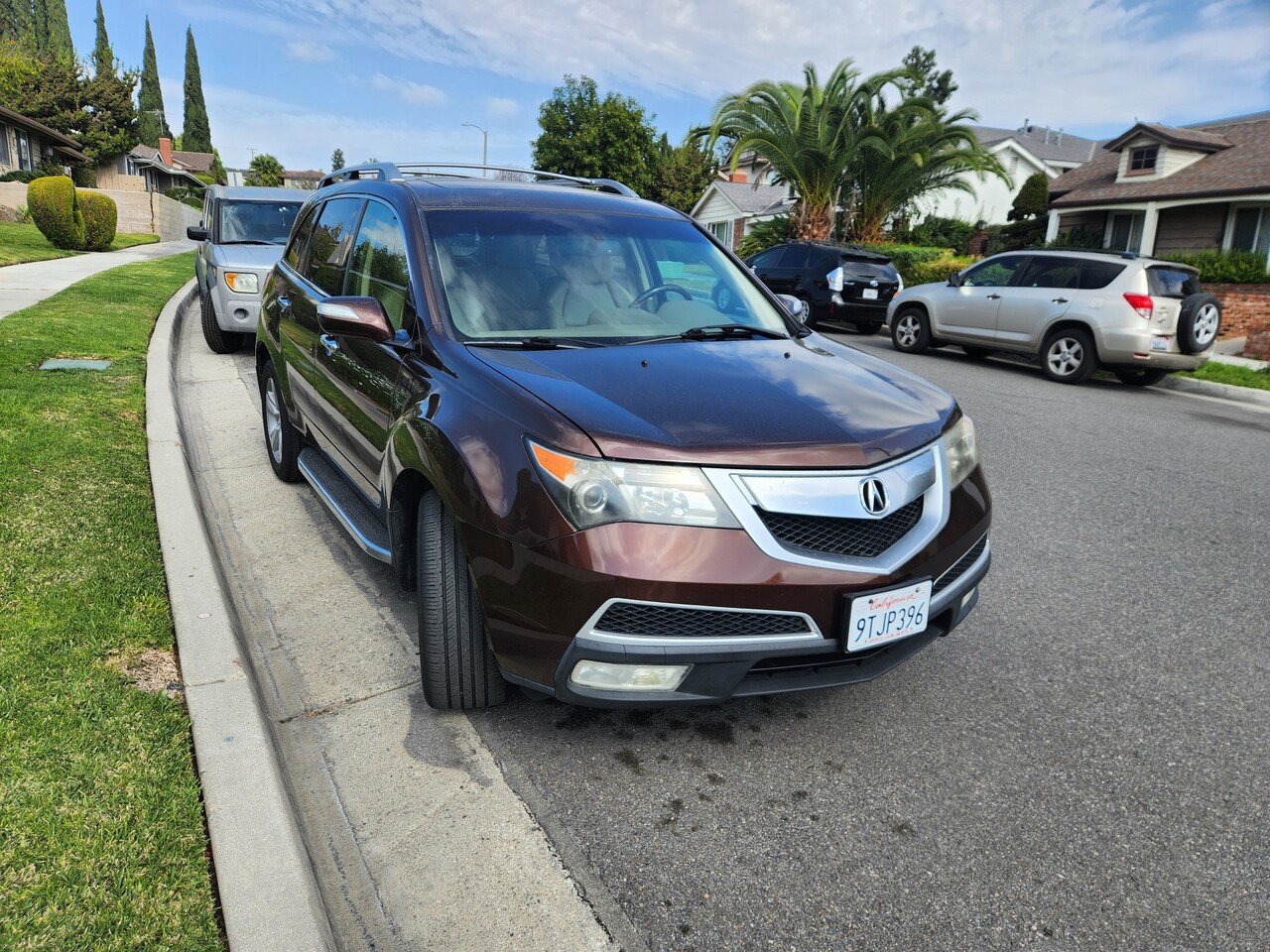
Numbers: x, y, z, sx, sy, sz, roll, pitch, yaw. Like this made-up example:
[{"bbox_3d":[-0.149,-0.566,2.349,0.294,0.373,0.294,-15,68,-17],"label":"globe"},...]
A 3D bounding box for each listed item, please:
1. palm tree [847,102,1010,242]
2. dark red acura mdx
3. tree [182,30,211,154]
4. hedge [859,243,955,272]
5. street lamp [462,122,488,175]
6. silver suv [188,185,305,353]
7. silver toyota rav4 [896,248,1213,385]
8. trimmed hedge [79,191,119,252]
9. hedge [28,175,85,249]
[{"bbox_3d":[7.753,-8.340,24.645,5.200,4.865,5.200,8,16,17],"label":"palm tree"},{"bbox_3d":[-0.535,-0.564,4.156,2.030,1.740,4.870,-7,18,-29],"label":"dark red acura mdx"},{"bbox_3d":[-31.079,-24.962,59.639,2.000,12.273,2.000,-6,18,-30],"label":"tree"},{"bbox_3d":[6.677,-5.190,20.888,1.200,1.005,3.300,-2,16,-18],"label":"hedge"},{"bbox_3d":[-12.538,-22.847,66.131,1.900,8.936,0.350,2,15,-1],"label":"street lamp"},{"bbox_3d":[-4.400,-2.630,10.480,1.850,1.790,4.290,-6,18,-28],"label":"silver suv"},{"bbox_3d":[5.850,-2.410,12.350,1.830,1.710,4.580,-5,17,-30],"label":"silver toyota rav4"},{"bbox_3d":[-13.623,-6.423,21.321,0.950,1.442,1.000,-9,19,-37],"label":"trimmed hedge"},{"bbox_3d":[-14.427,-6.536,20.968,1.200,1.745,1.200,-9,19,-37],"label":"hedge"}]

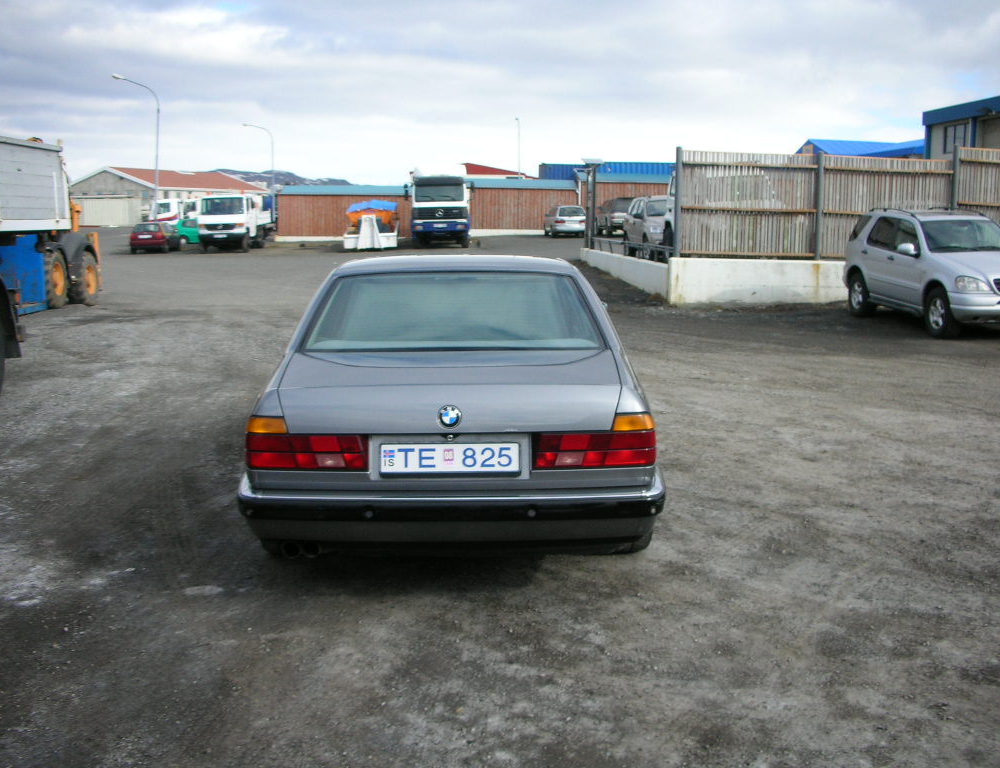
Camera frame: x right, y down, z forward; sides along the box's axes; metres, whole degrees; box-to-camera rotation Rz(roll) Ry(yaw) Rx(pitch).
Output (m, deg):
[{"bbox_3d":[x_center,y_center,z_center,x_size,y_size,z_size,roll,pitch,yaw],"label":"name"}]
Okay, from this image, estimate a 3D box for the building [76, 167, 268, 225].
[{"bbox_3d":[-45.658,-25.763,142.630,15.730,7.722,22.360,5,10,24],"label":"building"}]

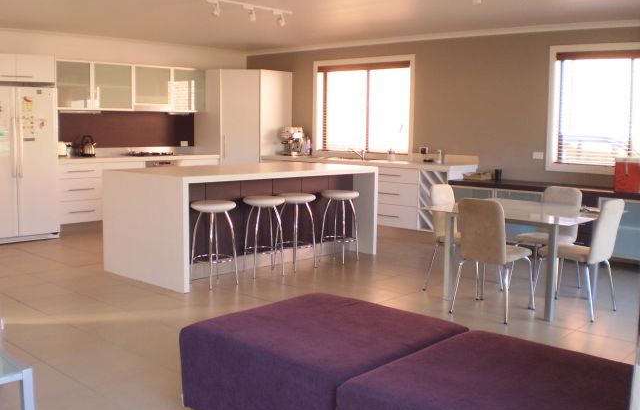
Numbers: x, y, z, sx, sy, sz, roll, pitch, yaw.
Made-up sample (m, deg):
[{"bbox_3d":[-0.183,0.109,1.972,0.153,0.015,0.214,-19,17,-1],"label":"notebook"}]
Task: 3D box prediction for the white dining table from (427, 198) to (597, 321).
[{"bbox_3d":[1.613,0.398,5.225,1.153,0.734,1.193,7,9,42],"label":"white dining table"}]

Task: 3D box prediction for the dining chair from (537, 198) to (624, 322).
[{"bbox_3d":[1.928,0.373,5.005,0.541,0.852,0.510,7,9,42],"label":"dining chair"}]

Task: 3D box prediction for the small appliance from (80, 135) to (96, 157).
[{"bbox_3d":[-2.779,-0.706,8.015,0.204,0.255,0.194,-2,7,-25],"label":"small appliance"}]

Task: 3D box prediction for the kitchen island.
[{"bbox_3d":[-0.672,0.103,6.537,1.193,0.918,2.499,7,9,42],"label":"kitchen island"}]

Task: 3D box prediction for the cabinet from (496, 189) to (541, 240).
[{"bbox_3d":[2.253,0.114,7.151,0.564,0.557,0.550,7,9,42],"label":"cabinet"}]

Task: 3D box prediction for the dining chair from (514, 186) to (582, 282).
[{"bbox_3d":[1.950,0.285,5.717,0.461,0.880,0.536,7,9,42],"label":"dining chair"}]

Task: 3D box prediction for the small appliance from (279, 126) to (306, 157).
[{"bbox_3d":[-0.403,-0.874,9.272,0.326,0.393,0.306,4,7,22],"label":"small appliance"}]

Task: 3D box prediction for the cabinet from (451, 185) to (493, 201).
[{"bbox_3d":[1.806,0.094,7.468,0.571,0.612,0.490,7,9,42],"label":"cabinet"}]

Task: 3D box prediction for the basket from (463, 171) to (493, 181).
[{"bbox_3d":[1.804,-0.319,7.484,0.347,0.102,0.265,7,9,42],"label":"basket"}]

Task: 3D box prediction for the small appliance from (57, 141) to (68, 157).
[{"bbox_3d":[-3.077,-0.654,7.828,0.265,0.184,0.204,7,9,42],"label":"small appliance"}]

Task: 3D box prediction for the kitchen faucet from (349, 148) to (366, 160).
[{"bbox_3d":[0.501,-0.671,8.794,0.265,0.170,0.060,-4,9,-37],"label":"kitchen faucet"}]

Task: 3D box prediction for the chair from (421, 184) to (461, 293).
[{"bbox_3d":[1.202,0.285,5.612,0.536,0.880,0.468,7,9,40],"label":"chair"}]

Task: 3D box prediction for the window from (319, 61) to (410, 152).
[{"bbox_3d":[0.550,-1.286,8.833,1.612,1.193,0.102,7,9,42],"label":"window"}]

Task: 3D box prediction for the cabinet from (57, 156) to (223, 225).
[{"bbox_3d":[-2.468,-0.235,8.849,0.600,0.821,2.351,7,9,42],"label":"cabinet"}]

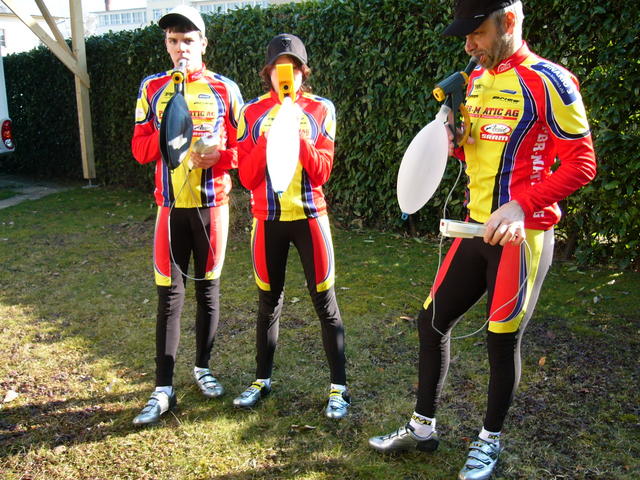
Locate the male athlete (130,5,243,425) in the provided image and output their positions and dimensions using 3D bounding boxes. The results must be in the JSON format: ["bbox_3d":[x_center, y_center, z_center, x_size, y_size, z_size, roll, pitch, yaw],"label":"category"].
[{"bbox_3d":[-0.601,-0.095,2.873,0.510,1.800,0.450,-1,13,-3],"label":"male athlete"}]

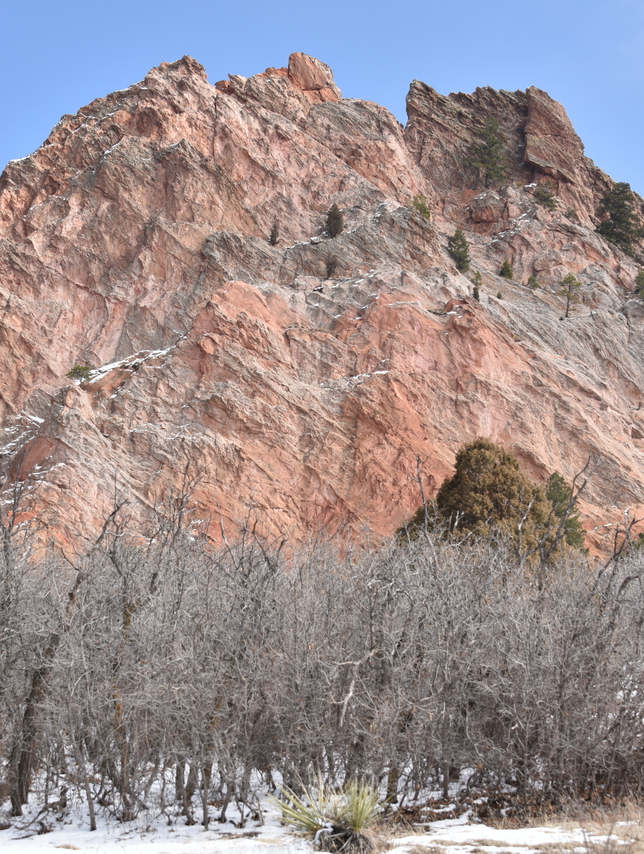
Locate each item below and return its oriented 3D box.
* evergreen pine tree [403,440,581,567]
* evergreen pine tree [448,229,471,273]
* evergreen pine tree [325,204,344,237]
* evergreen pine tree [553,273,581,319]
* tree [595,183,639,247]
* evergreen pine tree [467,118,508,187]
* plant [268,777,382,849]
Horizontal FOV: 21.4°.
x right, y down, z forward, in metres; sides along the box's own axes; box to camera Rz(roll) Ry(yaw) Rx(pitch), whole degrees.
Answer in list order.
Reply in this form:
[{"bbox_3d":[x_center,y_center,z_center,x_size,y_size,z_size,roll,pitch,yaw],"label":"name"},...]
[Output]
[{"bbox_3d":[5.494,3.142,55.000,5.671,5.440,4.820,0,-6,0],"label":"evergreen pine tree"},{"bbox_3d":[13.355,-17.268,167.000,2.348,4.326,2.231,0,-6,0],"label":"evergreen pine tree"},{"bbox_3d":[1.230,-20.226,168.000,1.968,3.363,1.870,0,-6,0],"label":"evergreen pine tree"},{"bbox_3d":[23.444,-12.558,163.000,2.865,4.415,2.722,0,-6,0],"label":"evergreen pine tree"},{"bbox_3d":[30.194,-21.684,175.000,4.511,6.800,4.286,0,-6,0],"label":"tree"},{"bbox_3d":[17.647,-29.269,182.000,4.478,7.287,4.254,0,-6,0],"label":"evergreen pine tree"},{"bbox_3d":[0.026,2.497,11.000,0.741,0.408,0.704,0,-6,0],"label":"plant"}]

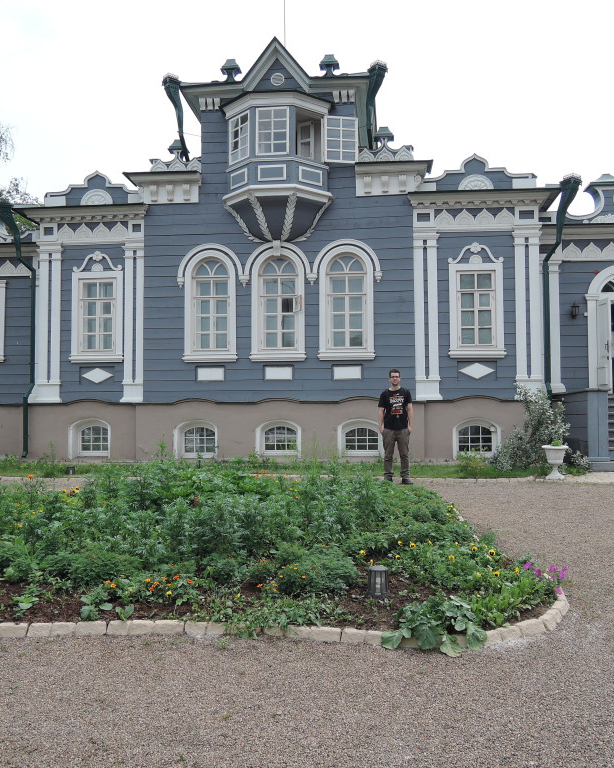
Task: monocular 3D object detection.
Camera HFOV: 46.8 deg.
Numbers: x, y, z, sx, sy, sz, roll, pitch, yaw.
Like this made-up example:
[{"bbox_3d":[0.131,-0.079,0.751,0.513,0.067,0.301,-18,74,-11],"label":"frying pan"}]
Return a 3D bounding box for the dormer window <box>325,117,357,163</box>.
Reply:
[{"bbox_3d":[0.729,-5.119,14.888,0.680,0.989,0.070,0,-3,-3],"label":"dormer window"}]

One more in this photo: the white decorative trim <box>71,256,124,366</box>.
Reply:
[{"bbox_3d":[-4.457,-1.630,15.150,1.172,2.359,0.160,0,-3,5],"label":"white decorative trim"}]

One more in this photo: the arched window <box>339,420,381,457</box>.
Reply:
[{"bbox_3d":[1.124,1.125,14.779,0.947,0.793,0.250,0,-3,5],"label":"arched window"}]

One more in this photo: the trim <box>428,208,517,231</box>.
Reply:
[{"bbox_3d":[3.672,-3.622,15.678,1.869,0.514,0.120,-1,-3,5],"label":"trim"}]

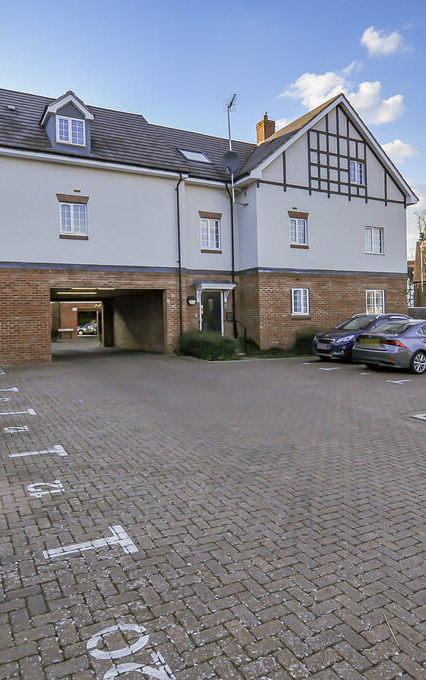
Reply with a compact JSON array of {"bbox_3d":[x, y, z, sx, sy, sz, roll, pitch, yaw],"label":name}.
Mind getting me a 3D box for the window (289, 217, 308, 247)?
[{"bbox_3d":[3.339,-4.171,16.463,0.831,0.993,0.120,-2,2,-26],"label":"window"}]

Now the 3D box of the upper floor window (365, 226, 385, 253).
[{"bbox_3d":[6.928,-4.213,18.134,1.150,1.200,0.120,-2,1,-26],"label":"upper floor window"}]

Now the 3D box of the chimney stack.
[{"bbox_3d":[2.812,-11.092,22.400,0.700,1.650,0.800,-2,1,-26],"label":"chimney stack"}]

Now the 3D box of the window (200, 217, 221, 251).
[{"bbox_3d":[-0.074,-3.912,15.802,0.850,1.200,0.120,-2,1,-26],"label":"window"}]

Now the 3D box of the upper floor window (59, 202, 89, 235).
[{"bbox_3d":[-4.401,-3.821,13.489,0.808,0.989,0.120,-2,2,-26],"label":"upper floor window"}]

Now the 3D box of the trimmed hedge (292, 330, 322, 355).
[{"bbox_3d":[3.770,0.057,16.053,1.700,0.950,0.900,-2,1,-26],"label":"trimmed hedge"}]

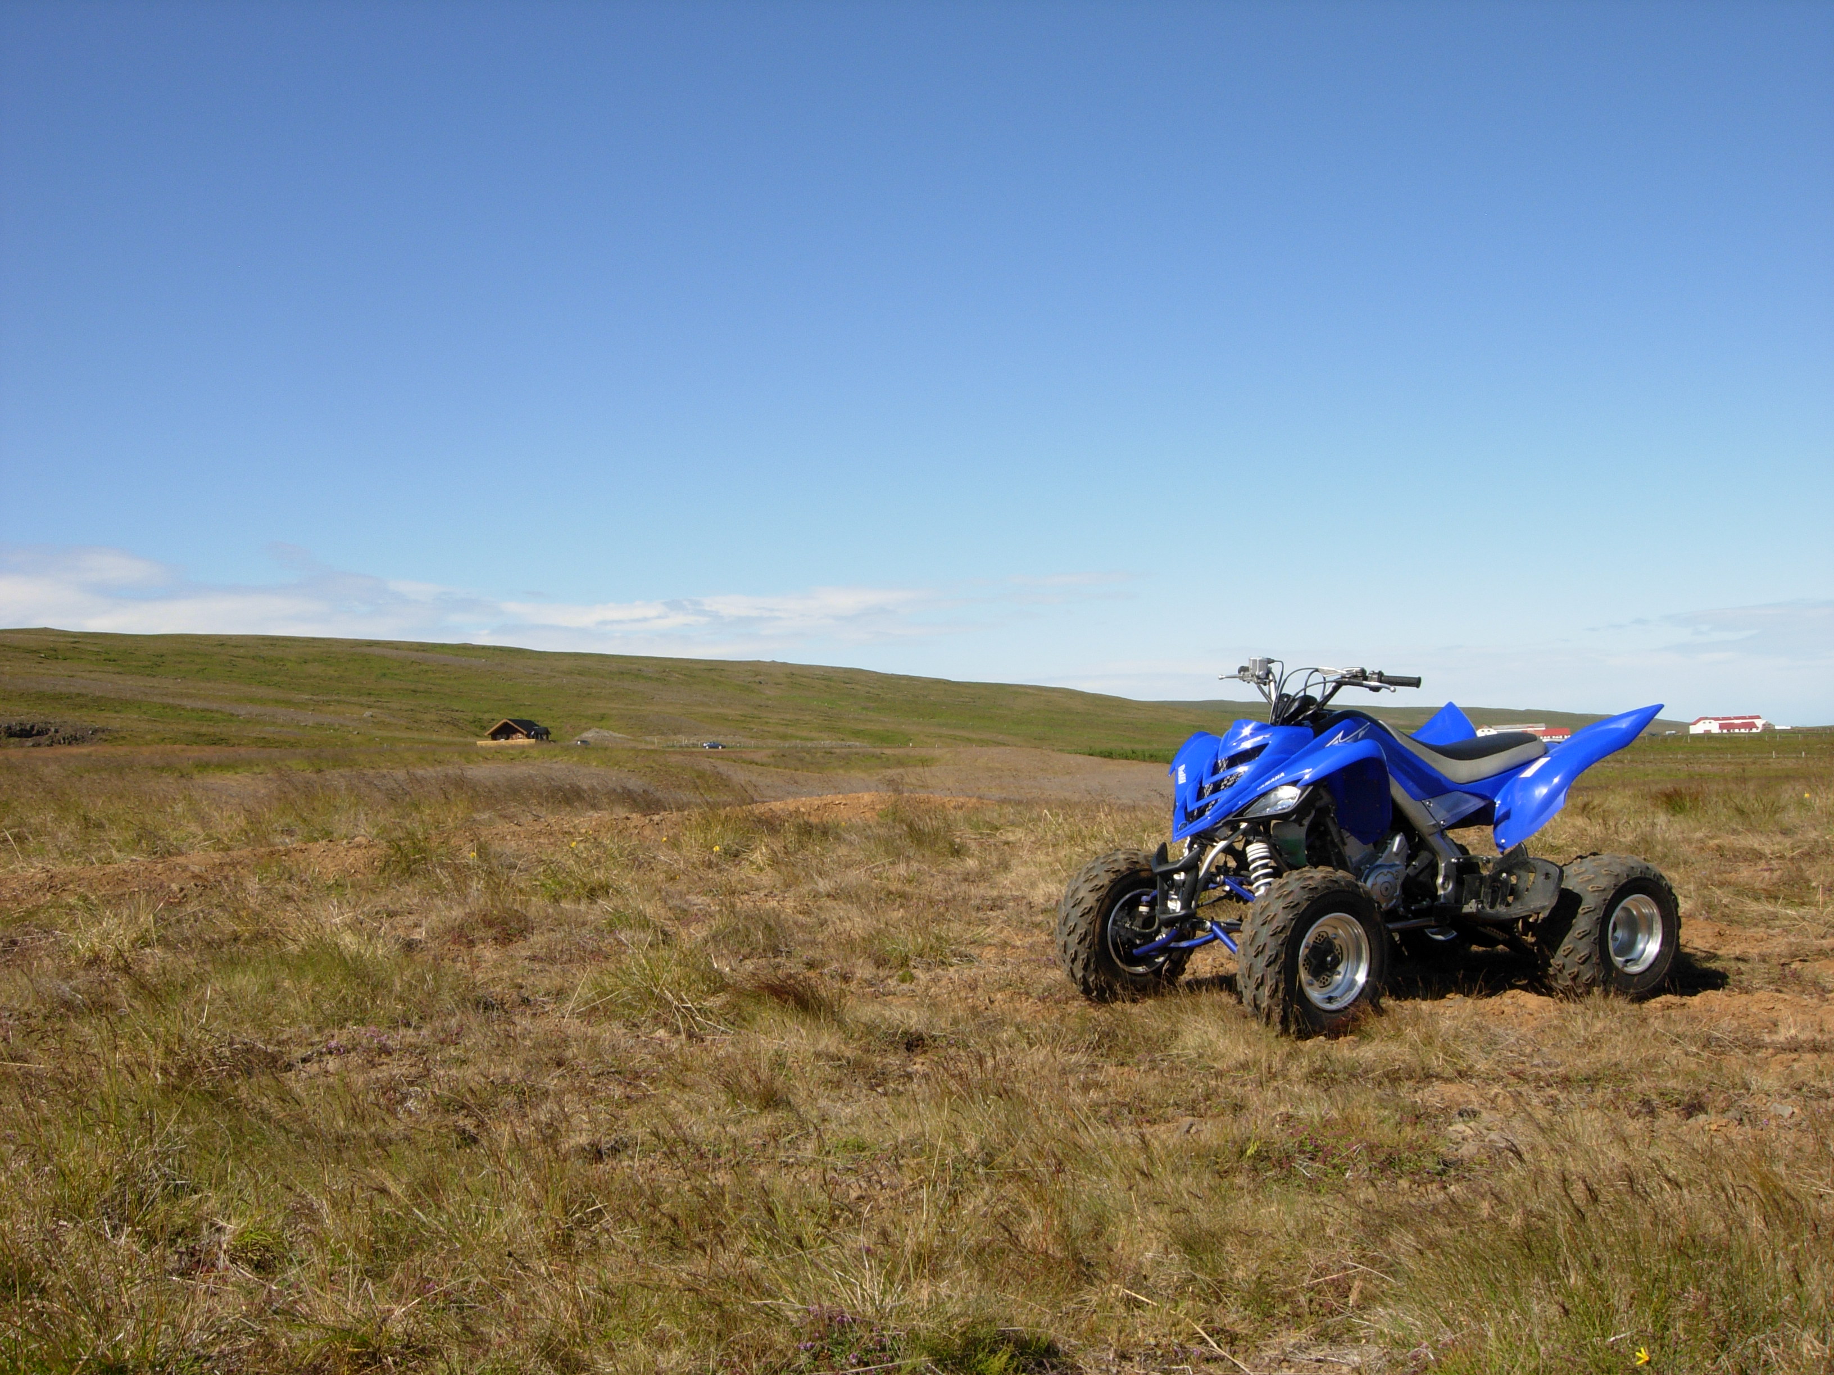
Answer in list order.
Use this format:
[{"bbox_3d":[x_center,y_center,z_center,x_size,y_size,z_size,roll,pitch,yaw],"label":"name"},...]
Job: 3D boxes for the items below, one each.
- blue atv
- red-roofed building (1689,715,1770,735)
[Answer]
[{"bbox_3d":[1.522,0.490,6.391,1.850,1.140,1.160,-1,-1,-29],"label":"blue atv"},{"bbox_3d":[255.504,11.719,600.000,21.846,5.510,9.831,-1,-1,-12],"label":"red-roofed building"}]

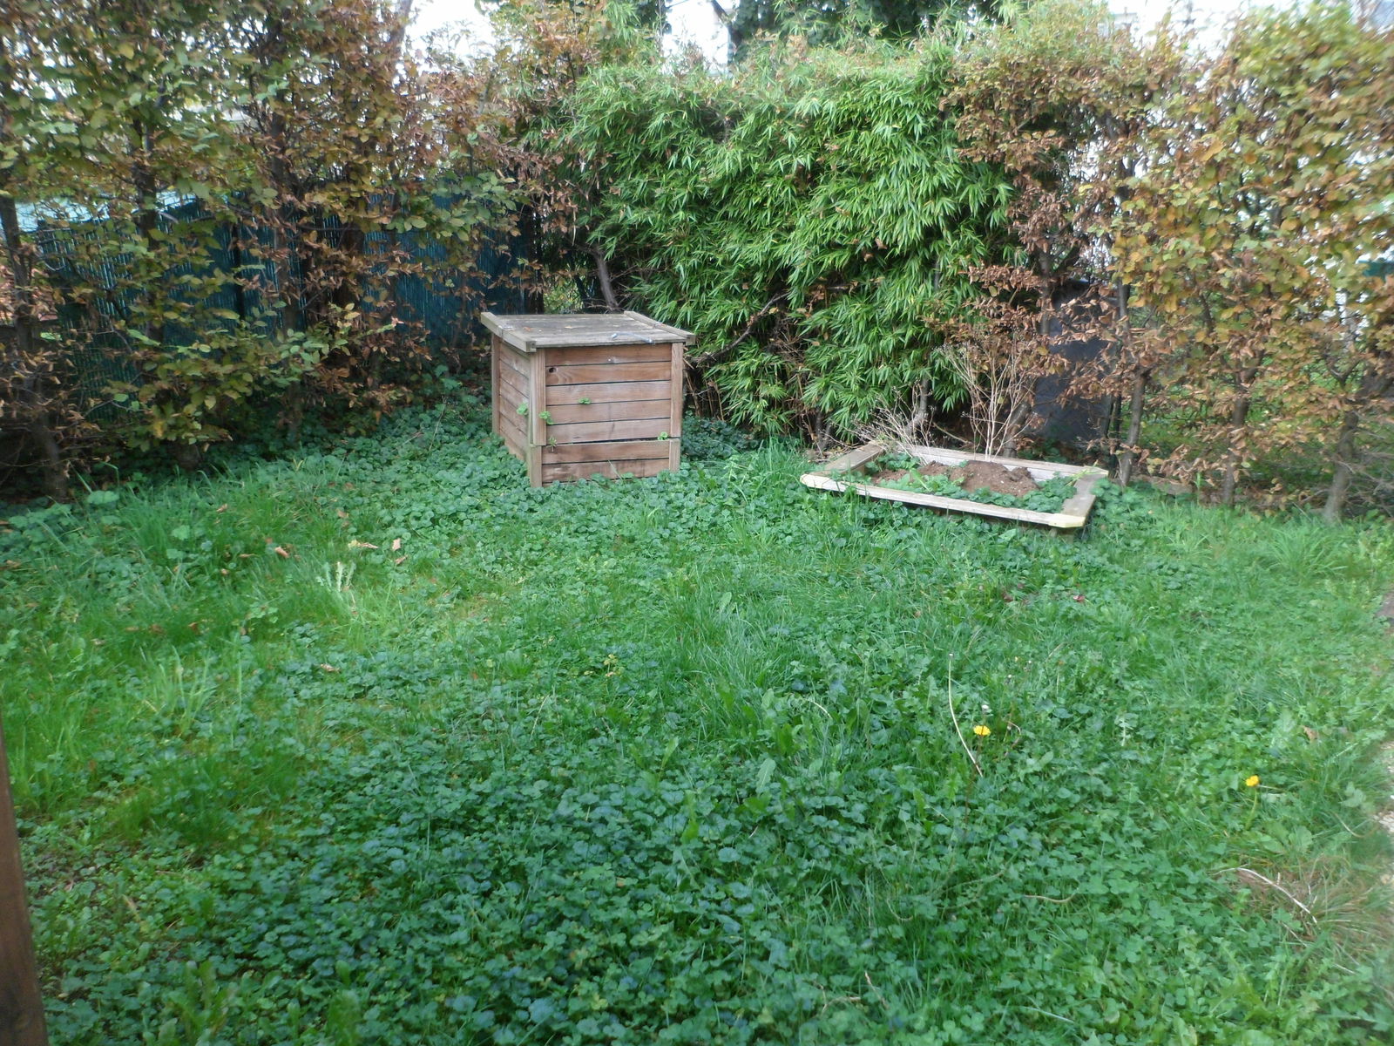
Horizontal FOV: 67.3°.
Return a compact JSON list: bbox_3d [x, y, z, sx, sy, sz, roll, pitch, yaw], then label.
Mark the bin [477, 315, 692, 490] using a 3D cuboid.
[{"bbox_3d":[-0.633,-0.710,5.850,0.910,0.800,0.950,-5,19,-23],"label":"bin"}]

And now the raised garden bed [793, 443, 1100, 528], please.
[{"bbox_3d":[1.400,-0.180,5.530,1.340,0.170,1.130,10,19,25],"label":"raised garden bed"}]

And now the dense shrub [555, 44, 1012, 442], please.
[{"bbox_3d":[0.530,-1.870,7.000,2.750,2.380,1.250,8,18,18],"label":"dense shrub"}]

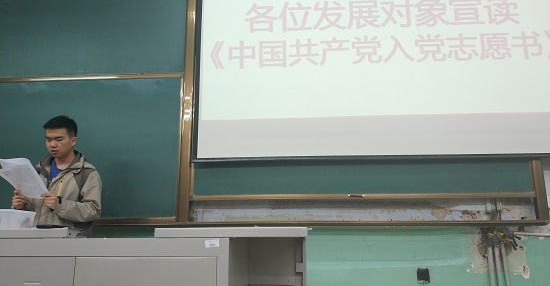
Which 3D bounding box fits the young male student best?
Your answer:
[{"bbox_3d":[-1.150,0.667,2.606,0.540,1.720,0.460,-3,-15,13],"label":"young male student"}]

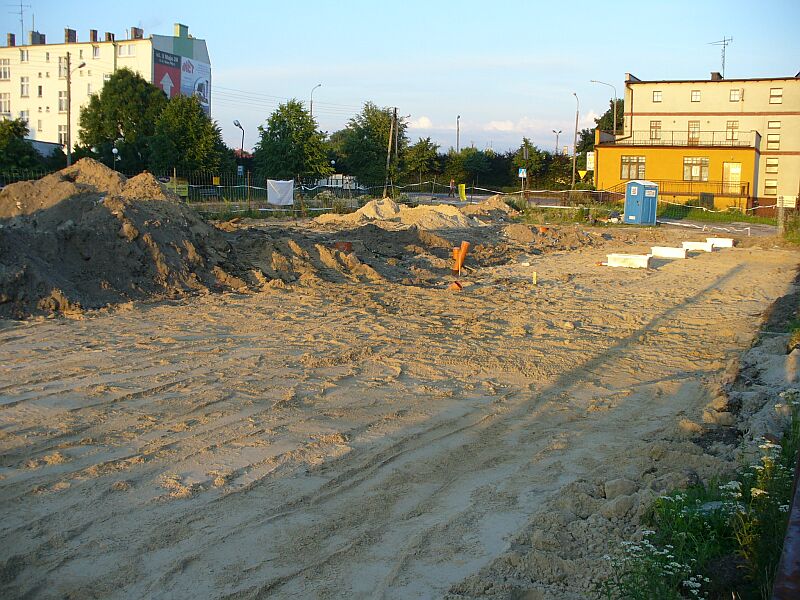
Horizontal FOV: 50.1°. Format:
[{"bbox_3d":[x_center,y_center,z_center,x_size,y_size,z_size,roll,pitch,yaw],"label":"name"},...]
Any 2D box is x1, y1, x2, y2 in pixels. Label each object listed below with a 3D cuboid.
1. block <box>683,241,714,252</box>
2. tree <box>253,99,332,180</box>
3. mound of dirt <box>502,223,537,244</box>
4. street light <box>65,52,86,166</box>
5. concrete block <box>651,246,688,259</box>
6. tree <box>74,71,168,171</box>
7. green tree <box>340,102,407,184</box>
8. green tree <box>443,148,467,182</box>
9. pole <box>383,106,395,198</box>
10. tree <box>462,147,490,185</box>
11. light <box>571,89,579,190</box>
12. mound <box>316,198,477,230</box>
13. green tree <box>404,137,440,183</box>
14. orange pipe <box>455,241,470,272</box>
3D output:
[{"bbox_3d":[8.506,-1.529,24.382,0.820,0.270,0.420,5,9,28],"label":"block"},{"bbox_3d":[-8.800,-12.377,70.000,6.300,8.000,6.200,1,8,-7],"label":"tree"},{"bbox_3d":[3.779,-2.126,26.967,1.000,0.500,1.000,1,8,0],"label":"mound of dirt"},{"bbox_3d":[-20.681,-11.186,54.421,1.350,8.750,0.330,6,9,32],"label":"street light"},{"bbox_3d":[6.968,-1.237,22.081,0.840,0.280,0.420,5,9,28],"label":"concrete block"},{"bbox_3d":[-25.404,-15.506,78.000,8.200,10.900,8.000,-1,9,-18],"label":"tree"},{"bbox_3d":[-2.355,-13.209,76.000,5.700,8.300,5.700,1,8,-2],"label":"green tree"},{"bbox_3d":[5.481,-12.711,86.000,2.500,4.900,2.500,2,8,0],"label":"green tree"},{"bbox_3d":[-0.956,-12.549,73.497,0.950,7.600,0.400,1,8,0],"label":"pole"},{"bbox_3d":[8.100,-13.755,89.702,2.800,4.500,2.800,1,8,0],"label":"tree"},{"bbox_3d":[15.787,-14.174,77.405,0.350,9.000,0.900,5,8,25],"label":"light"},{"bbox_3d":[-0.153,-3.843,37.300,6.800,1.150,4.000,2,8,0],"label":"mound"},{"bbox_3d":[2.348,-13.715,86.643,3.500,5.400,3.500,1,8,0],"label":"green tree"},{"bbox_3d":[1.535,-1.081,21.000,0.380,0.740,0.220,2,8,0],"label":"orange pipe"}]

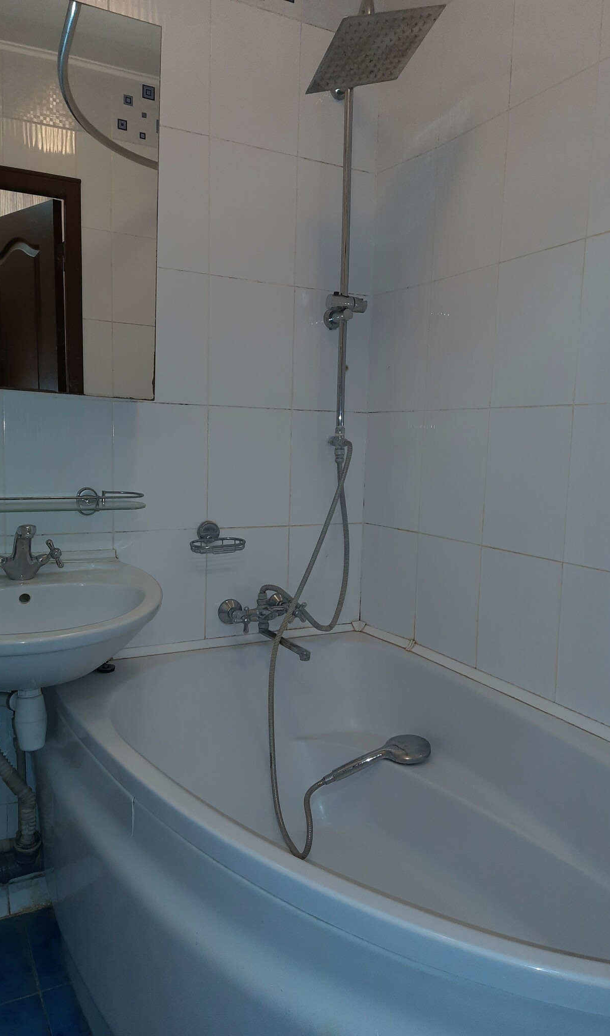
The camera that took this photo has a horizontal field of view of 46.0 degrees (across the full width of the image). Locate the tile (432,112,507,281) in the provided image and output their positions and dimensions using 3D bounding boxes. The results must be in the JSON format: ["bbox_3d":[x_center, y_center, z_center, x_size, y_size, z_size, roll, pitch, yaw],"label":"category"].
[{"bbox_3d":[0.395,-0.771,1.750,0.009,0.331,0.249,-2,8,-29],"label":"tile"}]

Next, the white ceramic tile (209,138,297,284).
[{"bbox_3d":[-0.137,-0.803,1.910,0.250,0.330,0.010,-2,8,-29],"label":"white ceramic tile"}]

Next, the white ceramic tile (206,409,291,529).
[{"bbox_3d":[-0.154,-0.140,1.982,0.249,0.331,0.009,-2,8,-28],"label":"white ceramic tile"}]

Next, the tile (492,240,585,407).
[{"bbox_3d":[0.508,-0.411,1.576,0.009,0.331,0.249,-2,8,-29],"label":"tile"}]

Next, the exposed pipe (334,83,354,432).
[{"bbox_3d":[0.109,-0.705,1.990,0.024,0.990,0.024,-3,8,-29],"label":"exposed pipe"}]

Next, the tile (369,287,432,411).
[{"bbox_3d":[0.262,-0.468,2.007,0.009,0.331,0.252,-2,8,-29],"label":"tile"}]

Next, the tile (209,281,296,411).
[{"bbox_3d":[-0.145,-0.473,1.944,0.250,0.332,0.010,-2,7,-29],"label":"tile"}]

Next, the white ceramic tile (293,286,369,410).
[{"bbox_3d":[0.078,-0.479,2.071,0.250,0.330,0.010,-2,8,-29],"label":"white ceramic tile"}]

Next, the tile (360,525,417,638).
[{"bbox_3d":[0.241,0.185,2.095,0.010,0.318,0.255,-2,7,-29],"label":"tile"}]

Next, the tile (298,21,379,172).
[{"bbox_3d":[0.098,-1.144,1.992,0.255,0.332,0.010,-2,7,-29],"label":"tile"}]

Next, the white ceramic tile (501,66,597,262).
[{"bbox_3d":[0.515,-0.744,1.544,0.010,0.332,0.250,-2,7,-29],"label":"white ceramic tile"}]

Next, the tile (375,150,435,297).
[{"bbox_3d":[0.271,-0.800,1.969,0.009,0.331,0.252,-2,8,-29],"label":"tile"}]

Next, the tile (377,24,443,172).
[{"bbox_3d":[0.279,-1.133,1.946,0.010,0.332,0.255,-2,7,-29],"label":"tile"}]

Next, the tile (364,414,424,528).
[{"bbox_3d":[0.253,-0.137,2.046,0.009,0.331,0.252,-2,8,-29],"label":"tile"}]

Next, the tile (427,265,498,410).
[{"bbox_3d":[0.386,-0.439,1.789,0.009,0.331,0.249,-2,8,-29],"label":"tile"}]

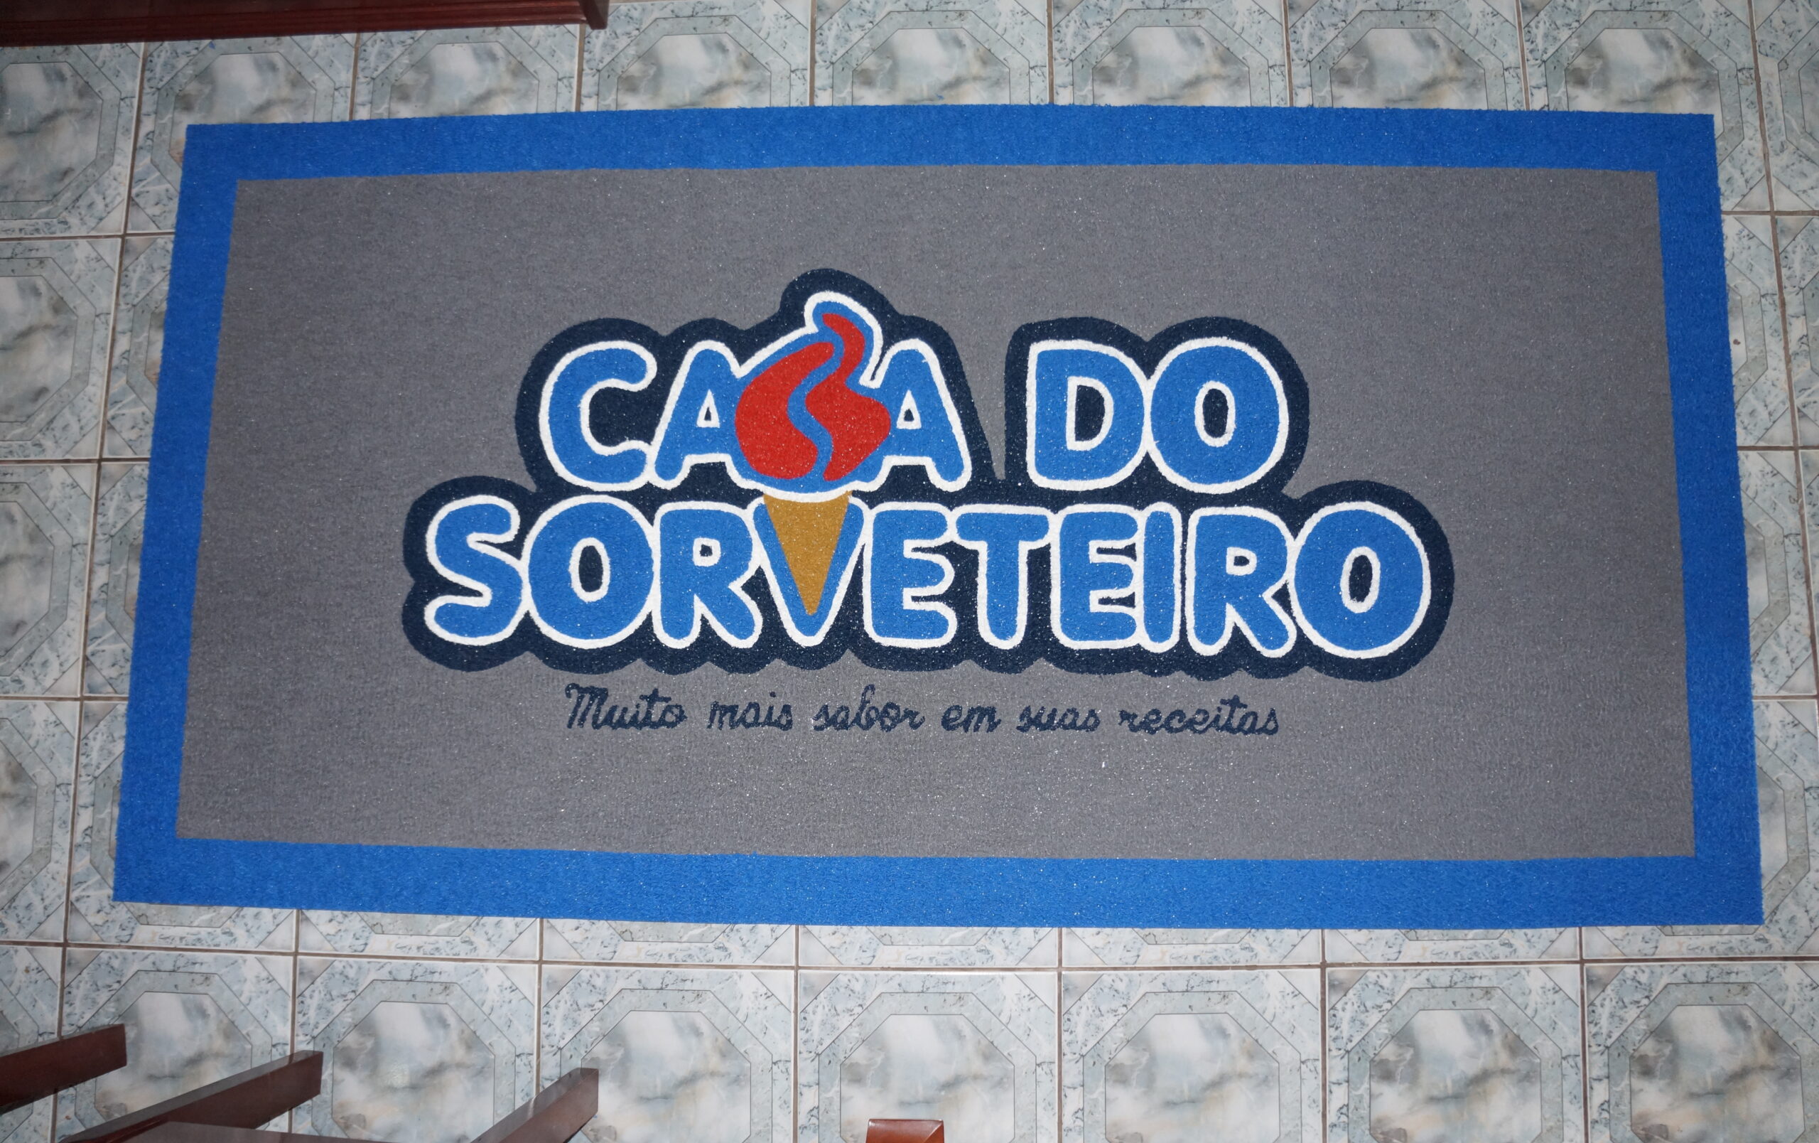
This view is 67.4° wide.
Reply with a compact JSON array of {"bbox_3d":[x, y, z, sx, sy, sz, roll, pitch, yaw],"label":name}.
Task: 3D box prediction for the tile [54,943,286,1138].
[{"bbox_3d":[-0.872,0.600,1.623,0.301,0.010,0.301,0,82,2],"label":"tile"}]

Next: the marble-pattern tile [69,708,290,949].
[{"bbox_3d":[-0.880,0.308,1.664,0.301,0.010,0.301,0,82,2],"label":"marble-pattern tile"}]

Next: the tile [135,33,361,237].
[{"bbox_3d":[-0.873,-0.585,1.787,0.301,0.010,0.301,0,82,2],"label":"tile"}]

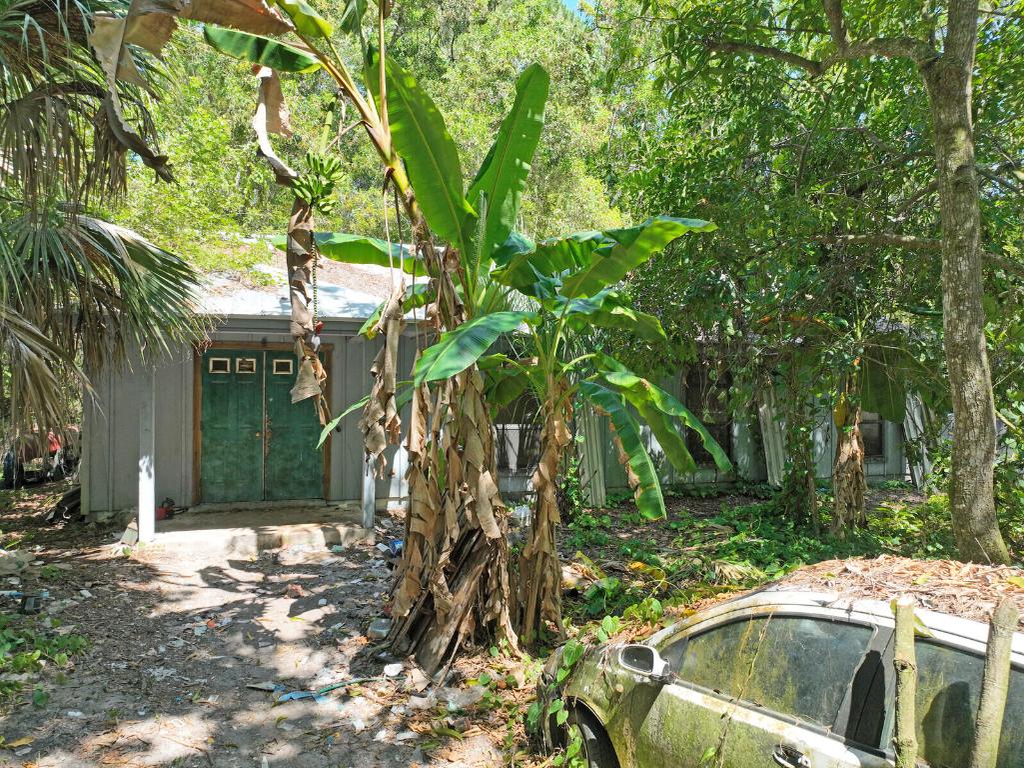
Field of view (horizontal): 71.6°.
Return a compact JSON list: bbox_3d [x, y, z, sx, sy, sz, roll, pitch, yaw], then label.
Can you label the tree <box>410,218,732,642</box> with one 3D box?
[{"bbox_3d":[0.430,0.340,5.150,2.300,3.050,2.000,0,-1,0],"label":"tree"}]

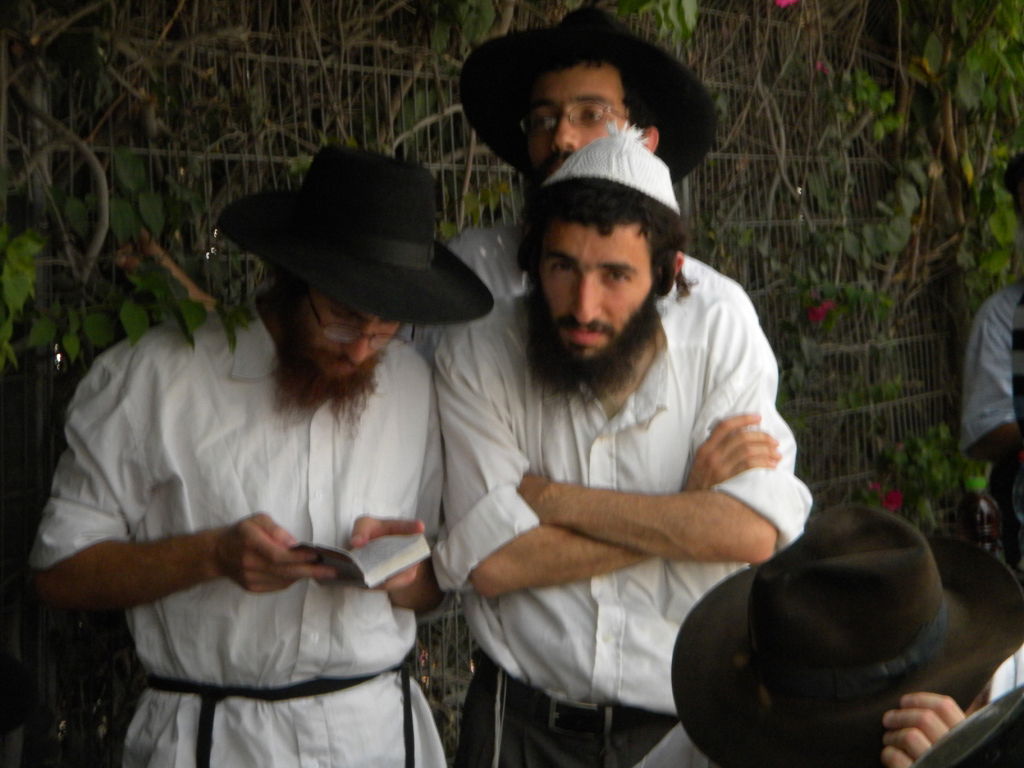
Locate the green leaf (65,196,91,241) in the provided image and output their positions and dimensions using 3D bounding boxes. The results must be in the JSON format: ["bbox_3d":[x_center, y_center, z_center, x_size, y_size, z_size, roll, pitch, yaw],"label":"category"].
[{"bbox_3d":[-0.588,-0.224,4.200,0.036,0.059,0.020,-1,3,-23],"label":"green leaf"}]

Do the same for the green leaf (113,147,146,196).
[{"bbox_3d":[-0.523,-0.291,4.250,0.048,0.063,0.022,-1,3,-23],"label":"green leaf"}]

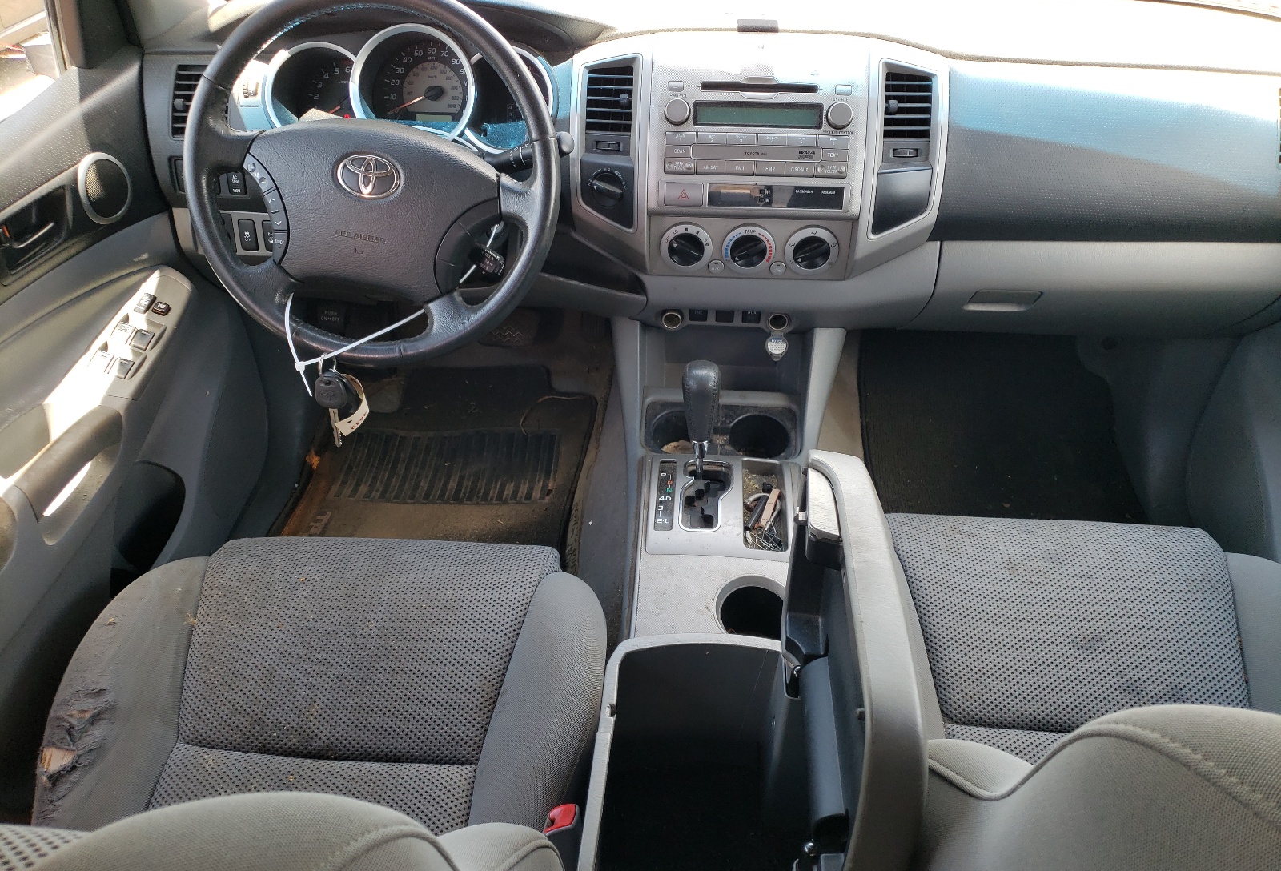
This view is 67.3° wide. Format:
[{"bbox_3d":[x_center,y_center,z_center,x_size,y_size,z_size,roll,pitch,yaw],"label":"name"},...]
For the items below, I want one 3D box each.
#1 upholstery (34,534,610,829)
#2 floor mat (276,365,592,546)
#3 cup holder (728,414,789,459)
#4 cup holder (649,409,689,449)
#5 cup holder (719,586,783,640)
[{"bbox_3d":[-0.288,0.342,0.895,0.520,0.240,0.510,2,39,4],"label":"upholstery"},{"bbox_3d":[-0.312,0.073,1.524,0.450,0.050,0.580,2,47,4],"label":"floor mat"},{"bbox_3d":[0.155,0.028,1.278,0.080,0.070,0.080,2,39,4],"label":"cup holder"},{"bbox_3d":[0.054,0.027,1.282,0.080,0.070,0.080,2,39,4],"label":"cup holder"},{"bbox_3d":[0.116,0.204,0.990,0.080,0.075,0.080,2,39,4],"label":"cup holder"}]

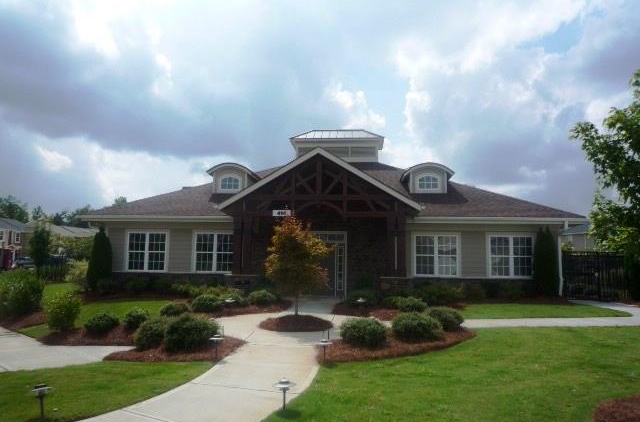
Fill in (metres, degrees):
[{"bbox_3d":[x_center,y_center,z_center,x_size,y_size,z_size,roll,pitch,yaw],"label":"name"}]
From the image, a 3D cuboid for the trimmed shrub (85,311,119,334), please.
[{"bbox_3d":[-4.235,2.154,8.997,0.670,0.389,0.637,0,-5,5],"label":"trimmed shrub"}]

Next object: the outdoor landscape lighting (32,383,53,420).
[{"bbox_3d":[-2.806,1.923,4.680,0.227,0.343,0.227,0,-5,5],"label":"outdoor landscape lighting"}]

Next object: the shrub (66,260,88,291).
[{"bbox_3d":[-9.927,2.613,19.004,0.947,1.337,0.900,3,-6,-27],"label":"shrub"}]

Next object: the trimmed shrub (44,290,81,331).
[{"bbox_3d":[-5.328,2.055,9.604,0.618,0.826,0.587,4,-6,-28],"label":"trimmed shrub"}]

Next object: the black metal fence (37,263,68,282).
[{"bbox_3d":[-13.550,3.086,23.500,1.800,1.100,0.080,0,-5,5],"label":"black metal fence"}]

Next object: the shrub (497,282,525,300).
[{"bbox_3d":[7.007,2.874,17.002,0.952,0.566,0.857,-1,-6,22],"label":"shrub"}]

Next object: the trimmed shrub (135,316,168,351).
[{"bbox_3d":[-2.723,1.992,7.642,0.659,0.504,0.626,0,-5,5],"label":"trimmed shrub"}]

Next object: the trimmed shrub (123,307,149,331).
[{"bbox_3d":[-3.858,2.264,9.733,0.538,0.433,0.511,3,-6,-21],"label":"trimmed shrub"}]

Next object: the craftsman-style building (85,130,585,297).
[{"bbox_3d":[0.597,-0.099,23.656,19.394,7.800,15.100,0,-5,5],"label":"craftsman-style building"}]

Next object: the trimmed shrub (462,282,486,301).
[{"bbox_3d":[5.608,2.912,16.794,0.870,0.694,0.827,0,-5,5],"label":"trimmed shrub"}]

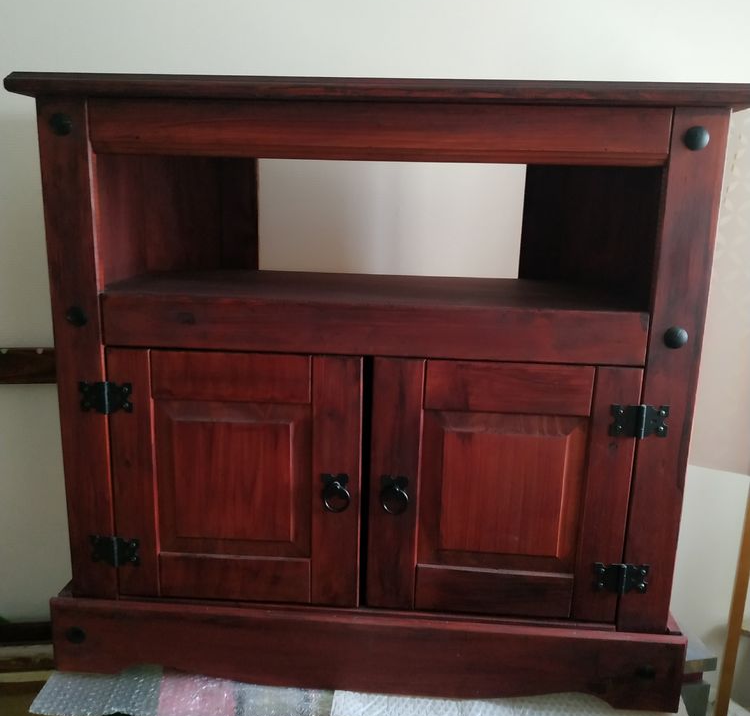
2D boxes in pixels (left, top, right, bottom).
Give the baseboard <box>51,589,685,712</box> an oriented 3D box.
[{"bbox_3d":[-0.020,0.382,0.907,0.815,0.100,0.030,2,12,4],"label":"baseboard"}]

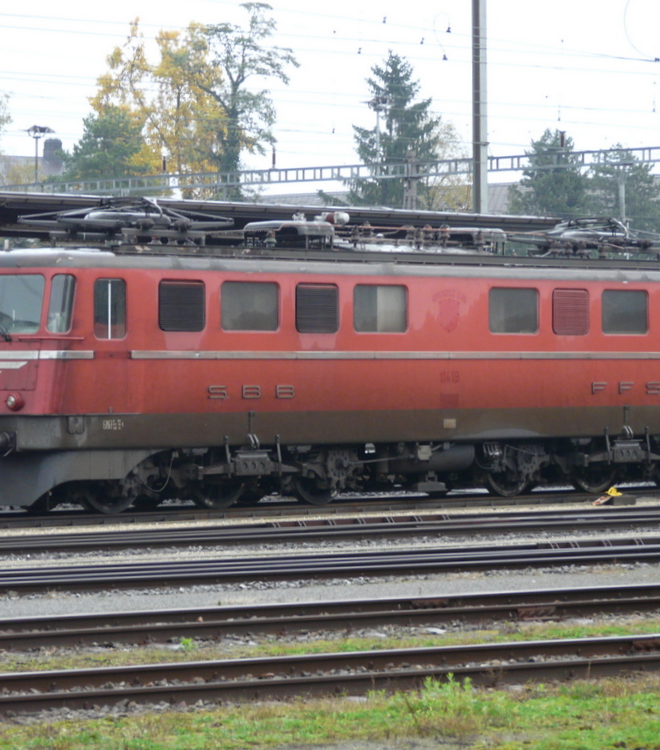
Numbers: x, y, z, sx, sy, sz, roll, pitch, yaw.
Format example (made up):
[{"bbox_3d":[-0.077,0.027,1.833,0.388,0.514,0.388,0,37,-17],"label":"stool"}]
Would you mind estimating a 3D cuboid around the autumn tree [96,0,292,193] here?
[{"bbox_3d":[-6.254,-7.473,160.000,9.400,19.346,8.600,0,0,0],"label":"autumn tree"}]

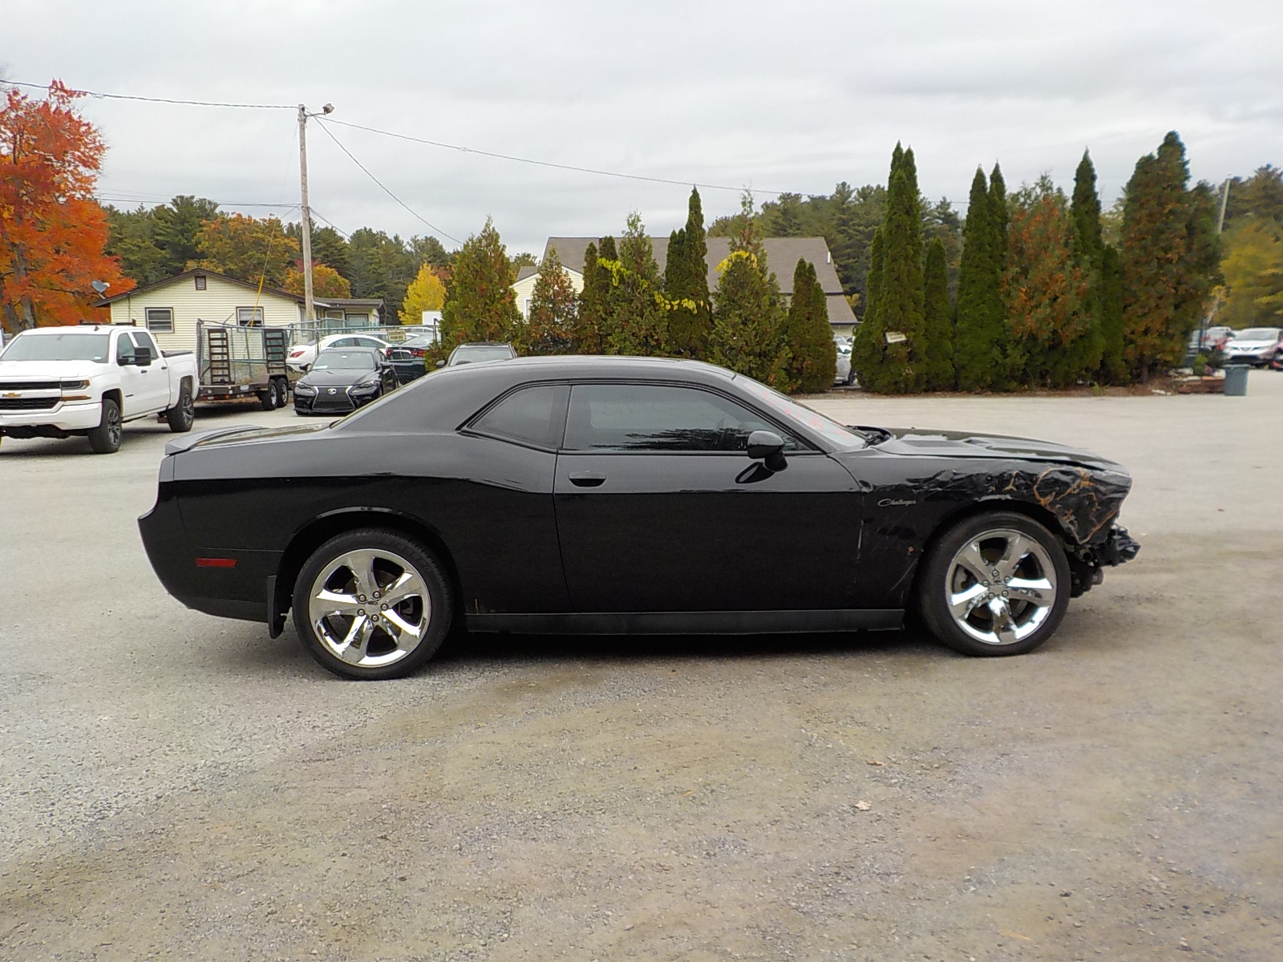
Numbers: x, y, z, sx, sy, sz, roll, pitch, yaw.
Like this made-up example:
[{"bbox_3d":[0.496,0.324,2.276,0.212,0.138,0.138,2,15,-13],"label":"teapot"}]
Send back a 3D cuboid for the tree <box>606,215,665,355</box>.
[{"bbox_3d":[-0.128,-4.621,29.458,1.650,4.859,1.650,0,7,0],"label":"tree"}]

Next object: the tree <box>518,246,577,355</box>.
[{"bbox_3d":[-2.668,-4.575,31.672,1.750,4.162,1.750,-1,7,0],"label":"tree"}]

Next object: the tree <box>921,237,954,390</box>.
[{"bbox_3d":[8.172,-4.618,30.876,1.050,4.237,1.050,0,7,0],"label":"tree"}]

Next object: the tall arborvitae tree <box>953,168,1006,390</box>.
[{"bbox_3d":[9.223,-5.472,30.365,1.500,6.001,1.500,-1,7,0],"label":"tall arborvitae tree"}]

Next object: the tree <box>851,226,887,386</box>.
[{"bbox_3d":[6.437,-4.863,31.449,1.200,4.610,1.200,0,7,0],"label":"tree"}]

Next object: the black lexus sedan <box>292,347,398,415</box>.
[{"bbox_3d":[-6.601,-2.261,25.017,1.810,1.430,4.660,-1,7,-7],"label":"black lexus sedan"}]

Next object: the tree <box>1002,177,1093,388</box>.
[{"bbox_3d":[11.176,-5.405,30.578,2.500,5.771,2.500,-1,7,0],"label":"tree"}]

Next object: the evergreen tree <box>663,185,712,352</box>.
[{"bbox_3d":[1.308,-5.316,31.180,1.450,5.667,1.450,-1,7,0],"label":"evergreen tree"}]

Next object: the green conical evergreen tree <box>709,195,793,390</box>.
[{"bbox_3d":[3.054,-5.170,30.798,2.300,5.434,2.300,-1,7,0],"label":"green conical evergreen tree"}]

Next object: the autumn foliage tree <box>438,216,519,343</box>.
[{"bbox_3d":[-4.587,-4.948,31.621,2.350,4.959,2.350,-1,7,0],"label":"autumn foliage tree"}]

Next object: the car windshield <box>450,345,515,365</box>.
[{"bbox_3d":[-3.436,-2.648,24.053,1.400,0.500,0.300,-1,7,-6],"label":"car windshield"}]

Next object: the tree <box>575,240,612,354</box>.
[{"bbox_3d":[-1.258,-4.371,29.991,1.100,4.289,1.100,0,7,0],"label":"tree"}]

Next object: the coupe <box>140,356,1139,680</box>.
[{"bbox_3d":[0.022,0.060,6.053,4.900,1.450,1.930,-2,7,-2],"label":"coupe"}]

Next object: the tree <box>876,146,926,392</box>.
[{"bbox_3d":[6.981,-5.702,30.139,1.400,6.582,1.400,0,7,0],"label":"tree"}]

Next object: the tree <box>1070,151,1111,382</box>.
[{"bbox_3d":[12.764,-6.005,31.714,1.350,6.637,1.350,-1,7,0],"label":"tree"}]

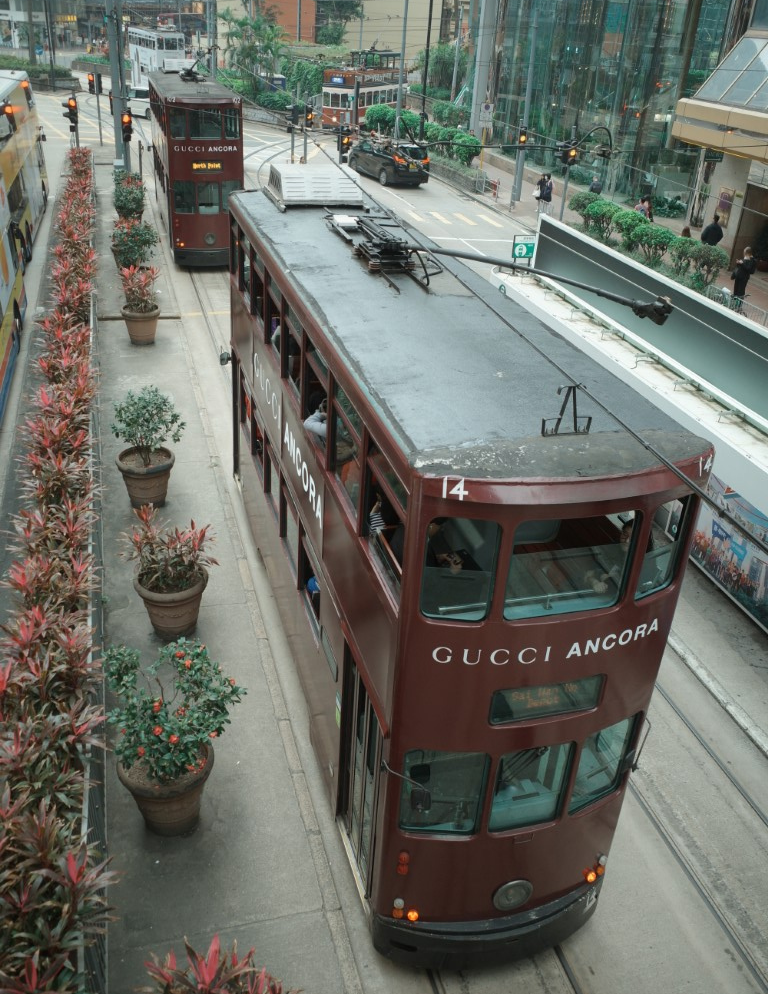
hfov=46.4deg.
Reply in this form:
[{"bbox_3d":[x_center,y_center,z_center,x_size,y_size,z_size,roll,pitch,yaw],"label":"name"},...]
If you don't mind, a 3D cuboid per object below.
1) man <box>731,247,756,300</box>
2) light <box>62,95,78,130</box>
[{"bbox_3d":[9.796,-5.987,24.616,0.480,1.720,0.580,10,29,10],"label":"man"},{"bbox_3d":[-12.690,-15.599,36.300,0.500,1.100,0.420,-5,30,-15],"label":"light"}]

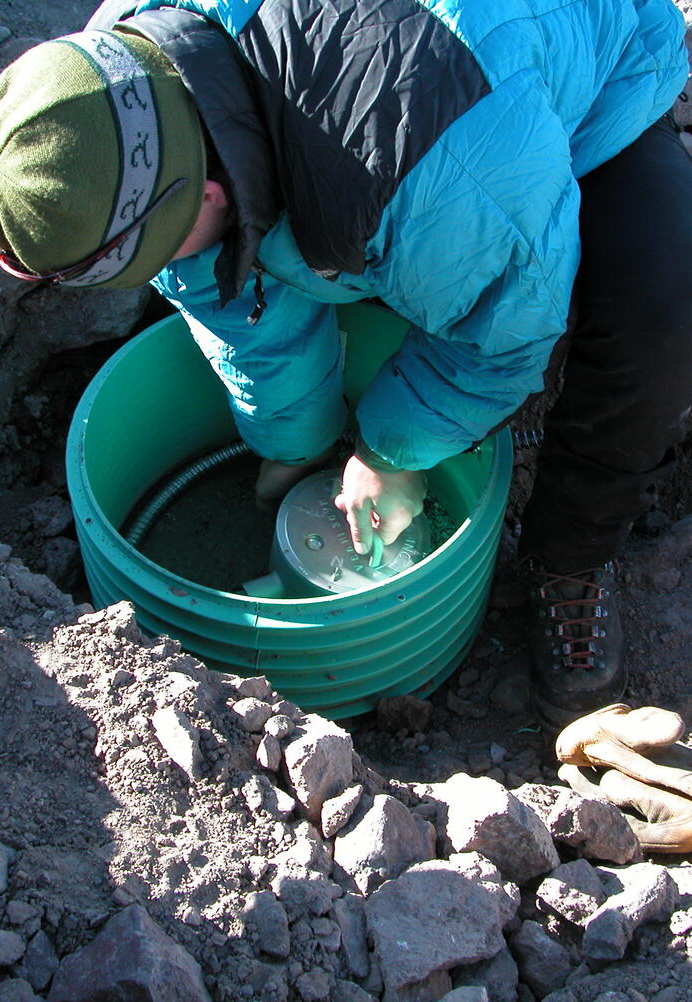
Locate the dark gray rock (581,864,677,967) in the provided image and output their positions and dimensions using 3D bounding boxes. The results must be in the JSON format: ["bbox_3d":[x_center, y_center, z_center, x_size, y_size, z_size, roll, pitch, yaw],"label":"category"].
[{"bbox_3d":[0.284,0.416,1.355,0.068,0.062,0.115,38,61,26],"label":"dark gray rock"}]

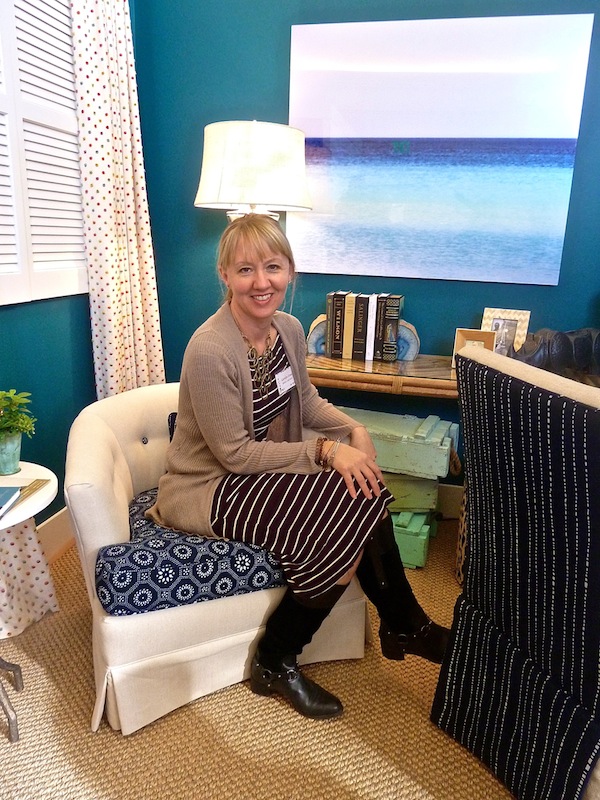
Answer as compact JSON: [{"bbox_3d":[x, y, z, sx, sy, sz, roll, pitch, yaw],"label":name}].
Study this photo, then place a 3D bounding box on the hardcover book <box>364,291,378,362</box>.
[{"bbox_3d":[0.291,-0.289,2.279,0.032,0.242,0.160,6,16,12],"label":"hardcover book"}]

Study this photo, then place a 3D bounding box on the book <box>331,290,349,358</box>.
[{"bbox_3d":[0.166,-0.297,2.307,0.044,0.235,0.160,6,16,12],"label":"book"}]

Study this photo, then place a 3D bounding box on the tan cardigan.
[{"bbox_3d":[-0.099,0.043,1.489,0.480,0.590,0.460,-9,19,-35],"label":"tan cardigan"}]

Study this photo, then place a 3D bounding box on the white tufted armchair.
[{"bbox_3d":[-0.274,0.347,1.734,0.760,0.720,0.720,-5,17,-25],"label":"white tufted armchair"}]

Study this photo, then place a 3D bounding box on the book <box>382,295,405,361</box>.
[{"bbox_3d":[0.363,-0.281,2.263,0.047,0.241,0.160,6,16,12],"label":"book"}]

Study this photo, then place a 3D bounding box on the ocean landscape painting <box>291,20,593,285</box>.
[{"bbox_3d":[0.476,-0.928,2.207,1.067,0.910,0.030,6,16,12],"label":"ocean landscape painting"}]

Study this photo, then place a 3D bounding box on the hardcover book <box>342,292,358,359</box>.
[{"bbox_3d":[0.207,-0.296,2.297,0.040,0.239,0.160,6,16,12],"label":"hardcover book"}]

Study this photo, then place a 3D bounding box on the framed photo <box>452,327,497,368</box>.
[{"bbox_3d":[0.648,-0.187,2.145,0.141,0.148,0.030,6,10,15],"label":"framed photo"}]

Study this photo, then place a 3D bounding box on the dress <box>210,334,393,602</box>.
[{"bbox_3d":[-0.039,0.141,1.483,0.560,0.700,0.420,15,20,39],"label":"dress"}]

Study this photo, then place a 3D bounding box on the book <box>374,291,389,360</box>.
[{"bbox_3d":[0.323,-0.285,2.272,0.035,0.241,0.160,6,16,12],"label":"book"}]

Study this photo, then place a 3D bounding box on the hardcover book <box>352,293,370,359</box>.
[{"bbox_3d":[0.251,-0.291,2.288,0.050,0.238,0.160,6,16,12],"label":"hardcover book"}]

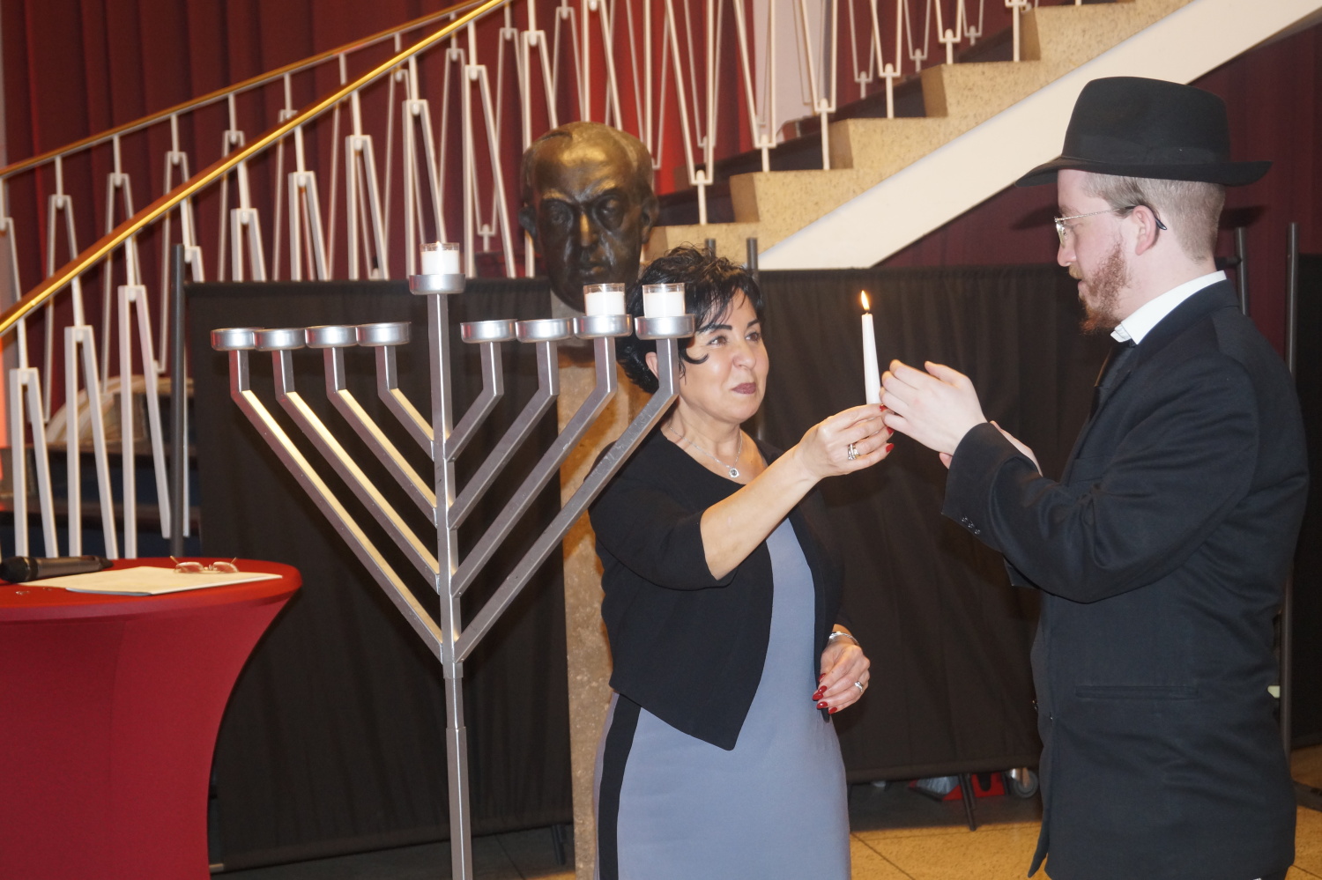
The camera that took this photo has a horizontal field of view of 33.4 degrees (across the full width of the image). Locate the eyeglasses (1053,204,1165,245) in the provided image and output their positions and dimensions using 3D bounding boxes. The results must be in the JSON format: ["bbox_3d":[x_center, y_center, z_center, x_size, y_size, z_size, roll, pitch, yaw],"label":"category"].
[{"bbox_3d":[0.554,-0.262,2.705,0.130,0.038,0.136,-9,2,13],"label":"eyeglasses"}]

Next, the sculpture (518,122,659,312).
[{"bbox_3d":[-0.125,-0.384,3.800,0.236,0.325,0.265,-1,4,3],"label":"sculpture"}]

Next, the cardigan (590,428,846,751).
[{"bbox_3d":[0.075,0.183,2.820,0.410,0.410,0.300,-5,5,-43],"label":"cardigan"}]

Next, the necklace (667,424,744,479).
[{"bbox_3d":[0.065,0.002,2.850,0.120,0.090,0.115,-4,5,-40],"label":"necklace"}]

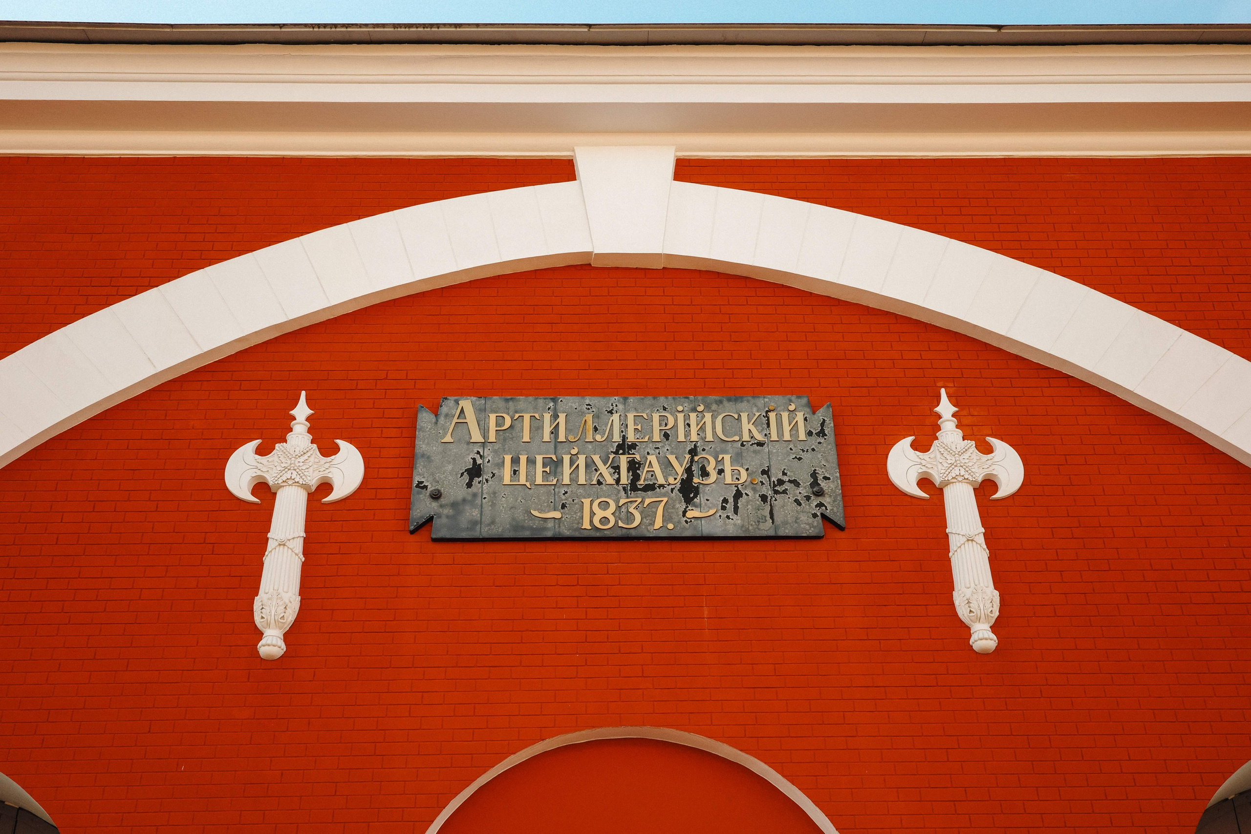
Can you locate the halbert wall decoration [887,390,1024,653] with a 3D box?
[{"bbox_3d":[2.230,0.624,9.155,0.919,1.943,0.160,0,-31,-1],"label":"halbert wall decoration"}]

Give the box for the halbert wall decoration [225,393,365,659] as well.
[{"bbox_3d":[-2.190,0.644,9.039,0.917,1.947,0.160,0,-31,-1],"label":"halbert wall decoration"}]

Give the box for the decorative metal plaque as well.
[{"bbox_3d":[0.009,0.338,9.327,2.837,1.073,0.070,0,-31,-1],"label":"decorative metal plaque"}]

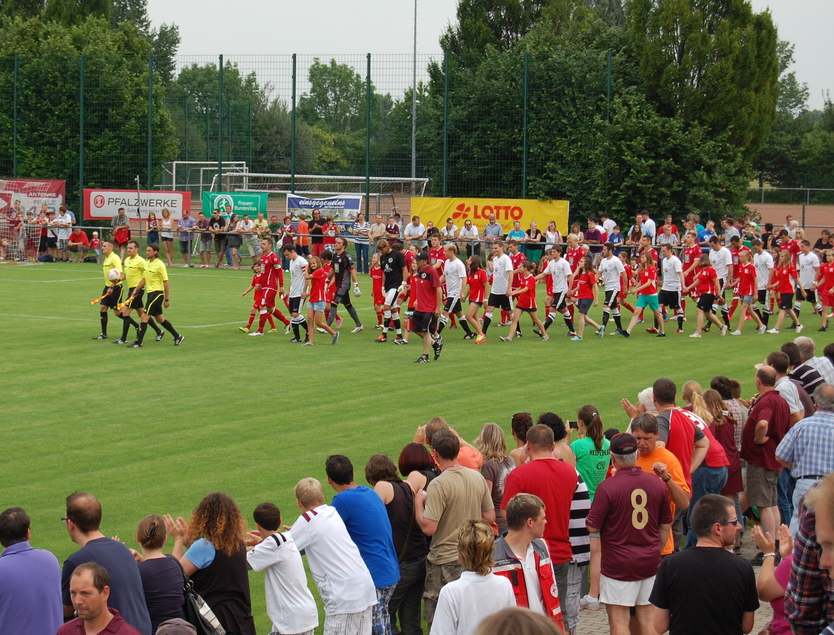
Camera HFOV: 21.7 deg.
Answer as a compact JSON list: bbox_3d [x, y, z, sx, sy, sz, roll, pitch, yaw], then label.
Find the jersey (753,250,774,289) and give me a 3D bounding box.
[{"bbox_3d":[6.830,-0.935,42.808,0.310,0.730,0.490,-2,5,-43],"label":"jersey"}]

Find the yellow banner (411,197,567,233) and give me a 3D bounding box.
[{"bbox_3d":[2.085,-2.913,62.800,5.000,1.000,0.050,3,4,25],"label":"yellow banner"}]

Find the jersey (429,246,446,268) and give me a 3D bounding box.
[{"bbox_3d":[0.413,-1.049,42.400,0.260,0.700,0.460,-2,5,-38],"label":"jersey"}]

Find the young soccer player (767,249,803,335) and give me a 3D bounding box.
[{"bbox_3d":[7.207,-0.511,42.388,0.580,1.630,0.440,-1,4,-30],"label":"young soccer player"}]

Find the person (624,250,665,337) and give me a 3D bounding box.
[{"bbox_3d":[4.332,-0.440,41.208,0.800,1.590,0.500,-1,4,-26],"label":"person"}]

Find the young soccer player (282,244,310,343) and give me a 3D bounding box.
[{"bbox_3d":[-2.106,-0.425,37.876,0.360,1.690,0.480,-1,4,-30],"label":"young soccer player"}]

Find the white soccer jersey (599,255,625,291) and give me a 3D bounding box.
[{"bbox_3d":[3.705,-0.849,41.214,0.340,0.700,0.520,-2,5,-40],"label":"white soccer jersey"}]

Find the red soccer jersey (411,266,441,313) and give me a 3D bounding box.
[{"bbox_3d":[0.175,-0.461,34.600,0.330,0.750,0.480,-1,4,-25],"label":"red soccer jersey"}]

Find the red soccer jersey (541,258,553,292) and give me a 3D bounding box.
[{"bbox_3d":[2.632,-0.837,43.366,0.260,0.640,0.420,-2,5,-38],"label":"red soccer jersey"}]

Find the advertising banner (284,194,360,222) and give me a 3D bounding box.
[{"bbox_3d":[-2.754,-2.963,64.952,2.500,1.360,0.060,3,4,25],"label":"advertising banner"}]

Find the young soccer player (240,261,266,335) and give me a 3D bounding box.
[{"bbox_3d":[-2.899,-0.374,39.900,0.580,1.300,0.420,-1,4,-29],"label":"young soccer player"}]

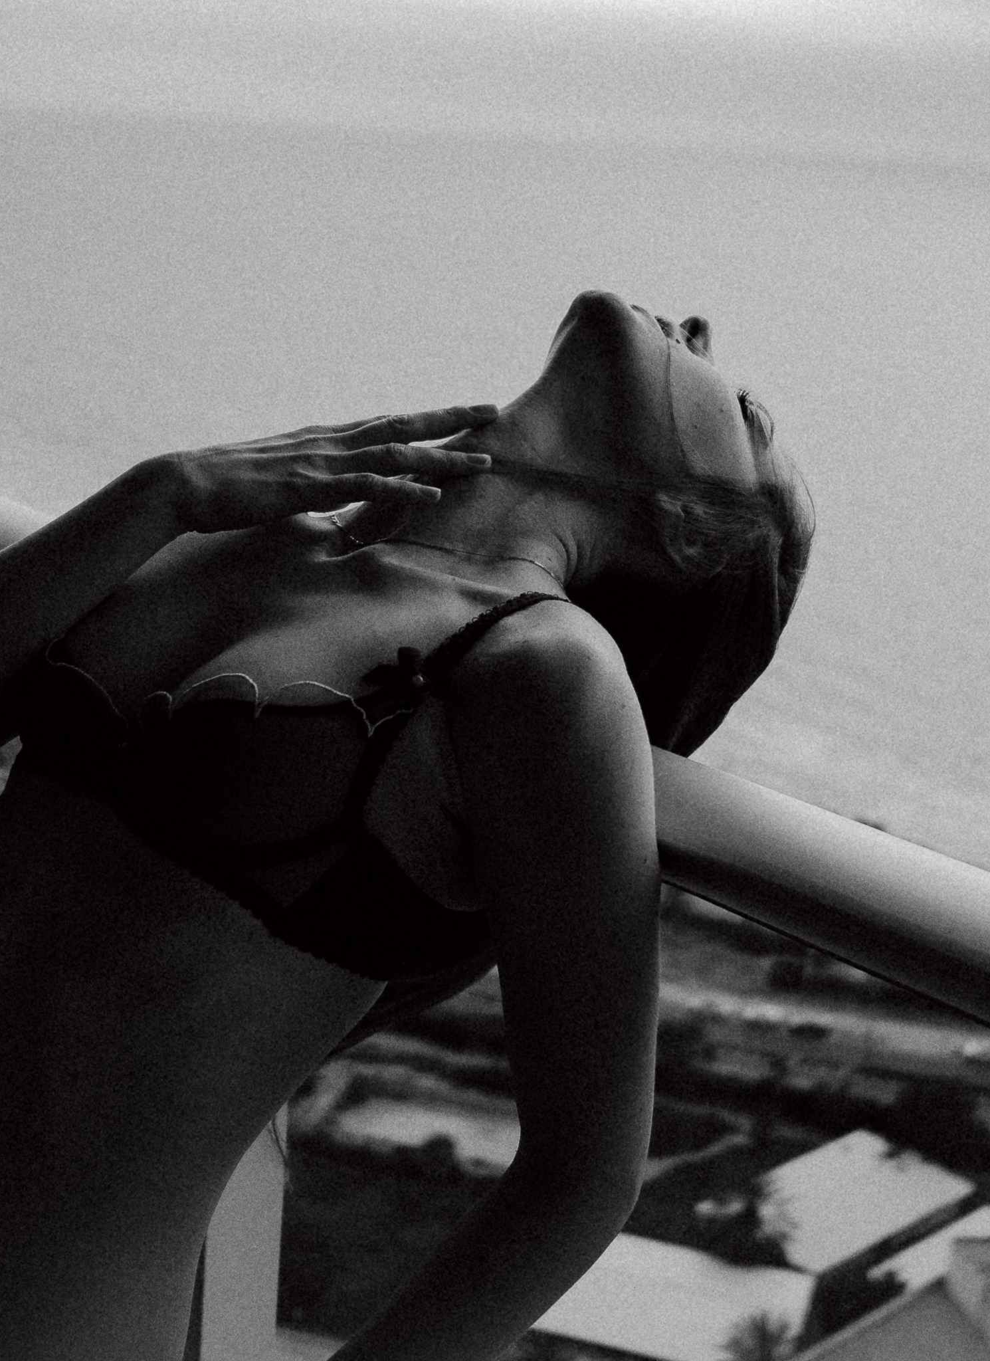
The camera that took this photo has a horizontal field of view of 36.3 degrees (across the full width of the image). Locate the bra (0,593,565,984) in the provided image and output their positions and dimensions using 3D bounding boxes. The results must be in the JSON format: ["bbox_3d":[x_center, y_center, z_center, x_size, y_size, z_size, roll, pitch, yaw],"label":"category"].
[{"bbox_3d":[-0.105,0.030,0.870,0.290,0.215,0.260,19,69,35],"label":"bra"}]

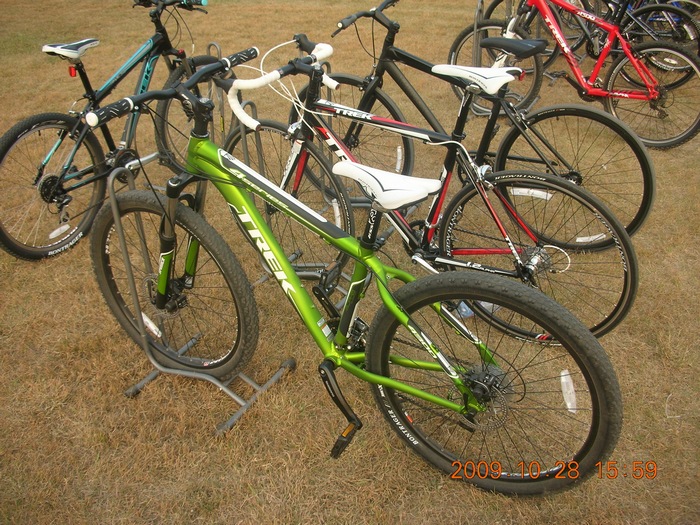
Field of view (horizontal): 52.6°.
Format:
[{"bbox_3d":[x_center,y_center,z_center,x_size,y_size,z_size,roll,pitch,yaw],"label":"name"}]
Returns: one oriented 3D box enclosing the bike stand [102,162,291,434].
[{"bbox_3d":[-0.495,0.069,2.229,0.480,0.750,0.420,13,30,25],"label":"bike stand"}]

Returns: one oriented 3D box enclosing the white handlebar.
[{"bbox_3d":[-0.217,-0.630,2.498,0.150,0.180,0.440,23,40,37],"label":"white handlebar"}]

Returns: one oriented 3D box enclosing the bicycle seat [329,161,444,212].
[{"bbox_3d":[0.078,-0.183,1.695,0.275,0.080,0.155,13,31,25],"label":"bicycle seat"}]

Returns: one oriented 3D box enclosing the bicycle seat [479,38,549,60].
[{"bbox_3d":[0.658,-0.862,2.864,0.275,0.080,0.155,14,34,28],"label":"bicycle seat"}]

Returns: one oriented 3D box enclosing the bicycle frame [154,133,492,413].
[{"bbox_3d":[-0.109,-0.001,1.911,1.060,0.640,0.170,13,31,25],"label":"bicycle frame"}]

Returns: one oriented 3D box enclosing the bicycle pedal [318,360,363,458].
[{"bbox_3d":[-0.041,0.411,1.930,0.150,0.220,0.130,13,32,25],"label":"bicycle pedal"}]

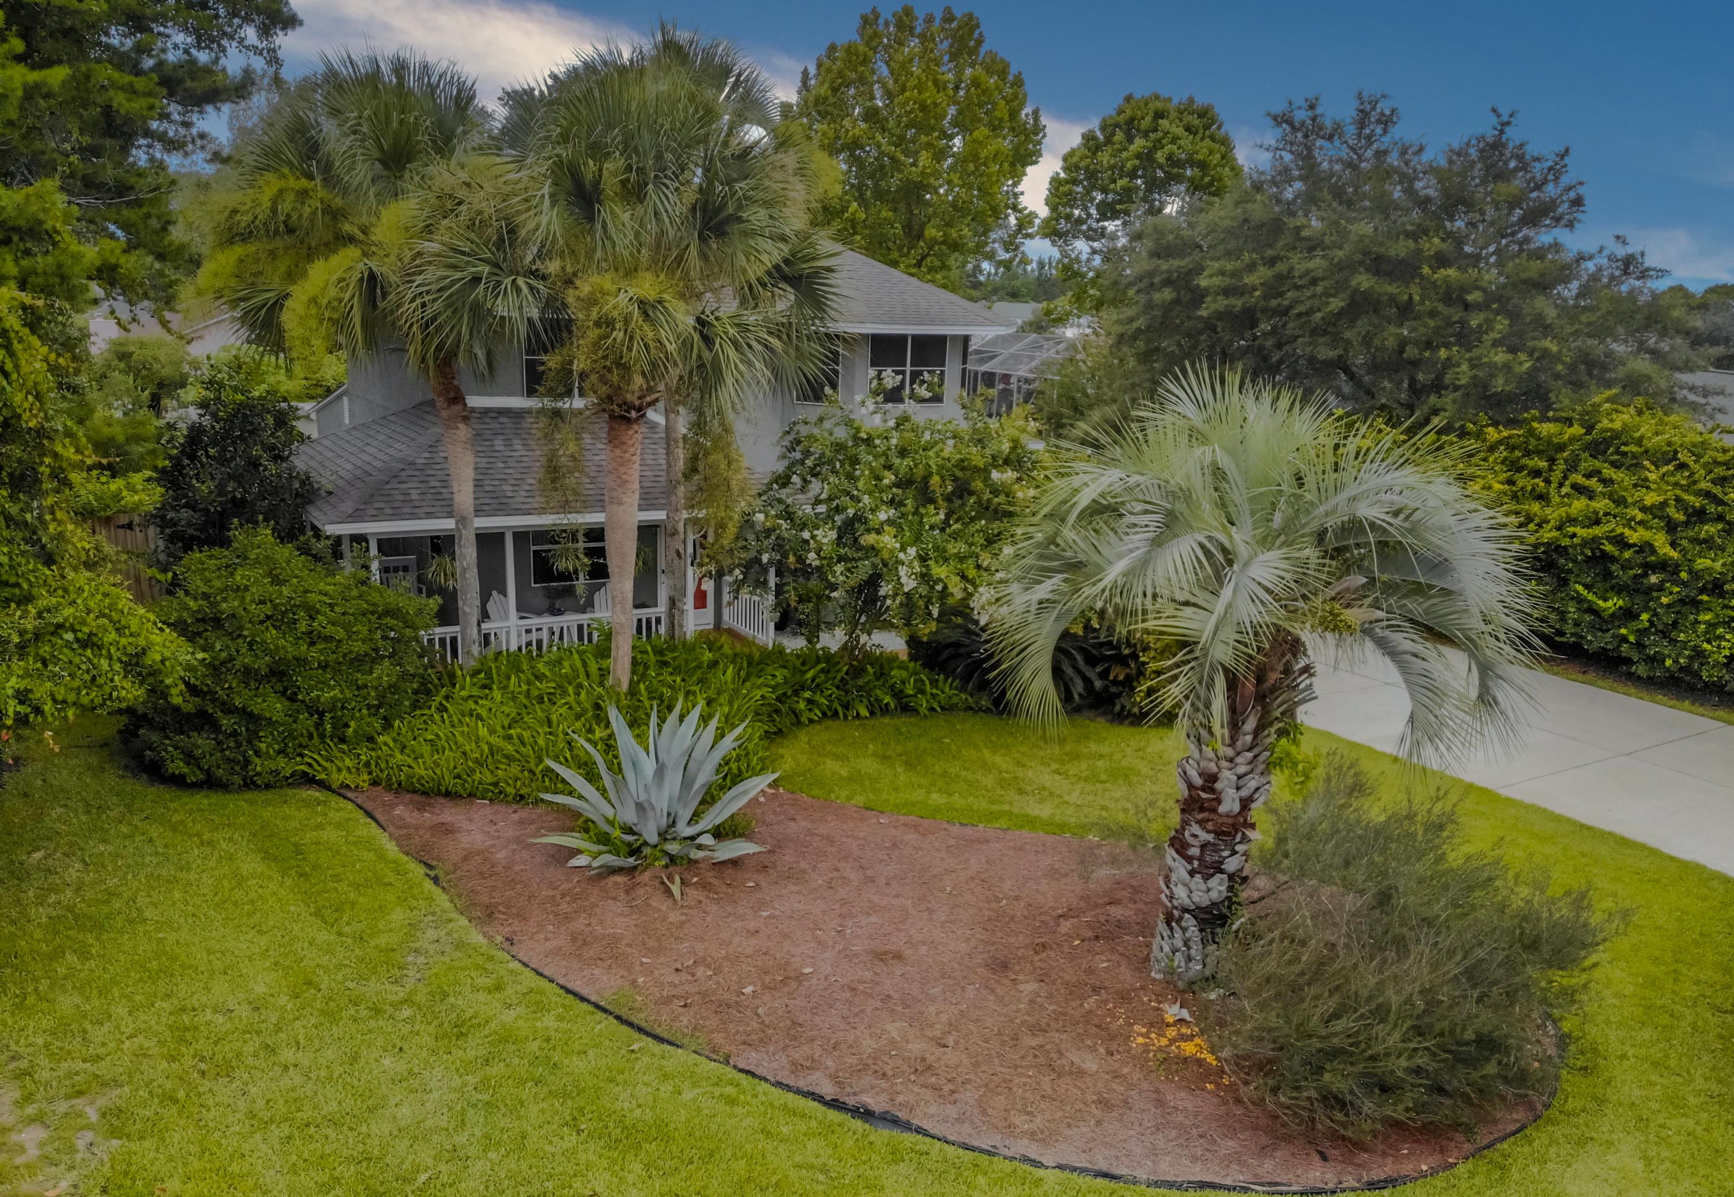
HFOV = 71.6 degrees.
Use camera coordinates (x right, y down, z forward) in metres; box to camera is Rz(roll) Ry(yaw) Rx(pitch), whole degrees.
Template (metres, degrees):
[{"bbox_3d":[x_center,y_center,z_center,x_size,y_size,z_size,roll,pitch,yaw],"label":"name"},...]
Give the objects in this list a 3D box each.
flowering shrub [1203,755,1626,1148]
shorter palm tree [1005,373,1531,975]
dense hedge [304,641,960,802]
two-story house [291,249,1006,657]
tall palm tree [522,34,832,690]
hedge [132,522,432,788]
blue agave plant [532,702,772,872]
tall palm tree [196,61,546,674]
[{"bbox_3d":[4.251,2.586,9.785,3.020,2.500,2.730,2,14,0],"label":"flowering shrub"},{"bbox_3d":[3.389,0.731,10.793,4.780,5.560,4.580,2,14,0],"label":"shorter palm tree"},{"bbox_3d":[-3.042,1.397,16.977,9.070,0.880,4.290,-7,16,-31],"label":"dense hedge"},{"bbox_3d":[-4.936,-3.727,23.661,12.290,7.510,10.720,-7,16,-31],"label":"two-story house"},{"bbox_3d":[-2.680,-2.864,16.789,4.340,9.260,4.290,2,14,0],"label":"tall palm tree"},{"bbox_3d":[-7.386,0.586,15.367,3.700,2.920,3.120,2,14,0],"label":"hedge"},{"bbox_3d":[-2.343,1.999,13.362,2.580,1.480,2.440,2,14,0],"label":"blue agave plant"},{"bbox_3d":[-6.920,-2.987,17.097,4.920,9.070,4.680,2,14,0],"label":"tall palm tree"}]

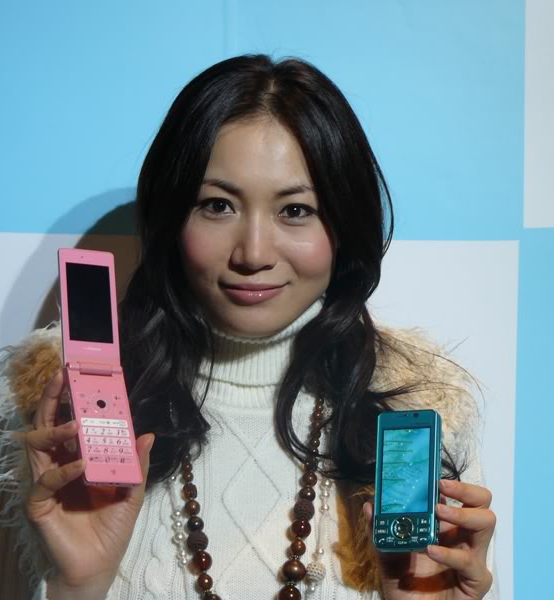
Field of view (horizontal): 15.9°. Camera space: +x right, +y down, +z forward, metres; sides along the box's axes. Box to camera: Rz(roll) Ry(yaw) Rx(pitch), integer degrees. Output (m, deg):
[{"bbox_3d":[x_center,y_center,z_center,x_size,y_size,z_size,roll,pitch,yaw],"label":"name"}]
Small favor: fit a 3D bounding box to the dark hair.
[{"bbox_3d":[0.011,-0.025,1.665,0.278,0.360,0.230,2,-1,3],"label":"dark hair"}]

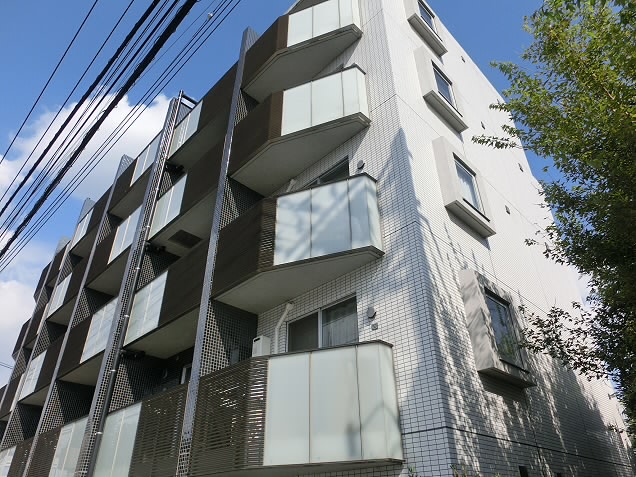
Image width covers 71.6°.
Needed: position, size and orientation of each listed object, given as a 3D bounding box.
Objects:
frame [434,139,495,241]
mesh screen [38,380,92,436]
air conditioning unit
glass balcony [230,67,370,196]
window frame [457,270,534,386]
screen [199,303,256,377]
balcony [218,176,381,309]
[{"bbox_3d":[2.650,-0.915,7.997,1.380,1.490,0.230,28,-42,-36],"label":"frame"},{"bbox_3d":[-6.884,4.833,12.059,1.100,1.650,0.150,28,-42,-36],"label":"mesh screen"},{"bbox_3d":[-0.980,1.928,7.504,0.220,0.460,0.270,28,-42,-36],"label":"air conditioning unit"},{"bbox_3d":[-0.441,-2.207,8.808,1.040,1.430,2.950,28,-42,-36],"label":"glass balcony"},{"bbox_3d":[2.646,1.339,6.512,1.390,1.490,0.230,28,-42,-36],"label":"window frame"},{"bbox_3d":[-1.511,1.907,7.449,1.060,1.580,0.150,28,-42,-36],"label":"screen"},{"bbox_3d":[-0.431,0.060,7.340,1.040,1.430,2.960,28,-42,-36],"label":"balcony"}]

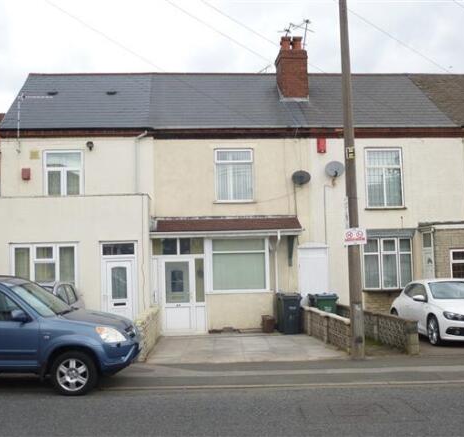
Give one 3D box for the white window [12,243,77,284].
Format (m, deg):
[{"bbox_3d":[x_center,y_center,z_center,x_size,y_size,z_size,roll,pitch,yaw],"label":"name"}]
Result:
[{"bbox_3d":[-4.619,1.238,15.858,1.609,1.233,0.100,-1,-4,-5],"label":"white window"}]

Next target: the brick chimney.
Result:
[{"bbox_3d":[1.886,-4.668,20.130,0.845,2.142,1.120,-1,-4,-5],"label":"brick chimney"}]

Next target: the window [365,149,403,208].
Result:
[{"bbox_3d":[4.390,-1.159,18.399,1.101,1.736,0.100,-1,-4,-5],"label":"window"}]

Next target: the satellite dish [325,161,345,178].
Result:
[{"bbox_3d":[2.825,-1.320,17.728,0.554,0.470,0.350,-2,-4,3],"label":"satellite dish"}]

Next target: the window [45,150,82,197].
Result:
[{"bbox_3d":[-4.549,-1.152,17.286,1.079,1.370,0.100,-1,-4,-5],"label":"window"}]

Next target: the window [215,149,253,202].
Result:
[{"bbox_3d":[0.069,-1.214,18.035,1.075,1.509,0.100,-1,-4,-5],"label":"window"}]

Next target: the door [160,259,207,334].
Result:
[{"bbox_3d":[-1.265,2.084,17.129,1.213,2.047,0.100,-1,-4,-5],"label":"door"}]

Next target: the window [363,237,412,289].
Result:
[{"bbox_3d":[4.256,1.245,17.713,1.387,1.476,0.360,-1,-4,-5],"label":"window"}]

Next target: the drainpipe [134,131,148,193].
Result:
[{"bbox_3d":[-2.453,-1.420,17.351,0.343,1.895,0.180,-1,-4,-5],"label":"drainpipe"}]

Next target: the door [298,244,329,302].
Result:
[{"bbox_3d":[2.264,1.874,17.683,0.855,2.250,0.100,-1,-4,-5],"label":"door"}]

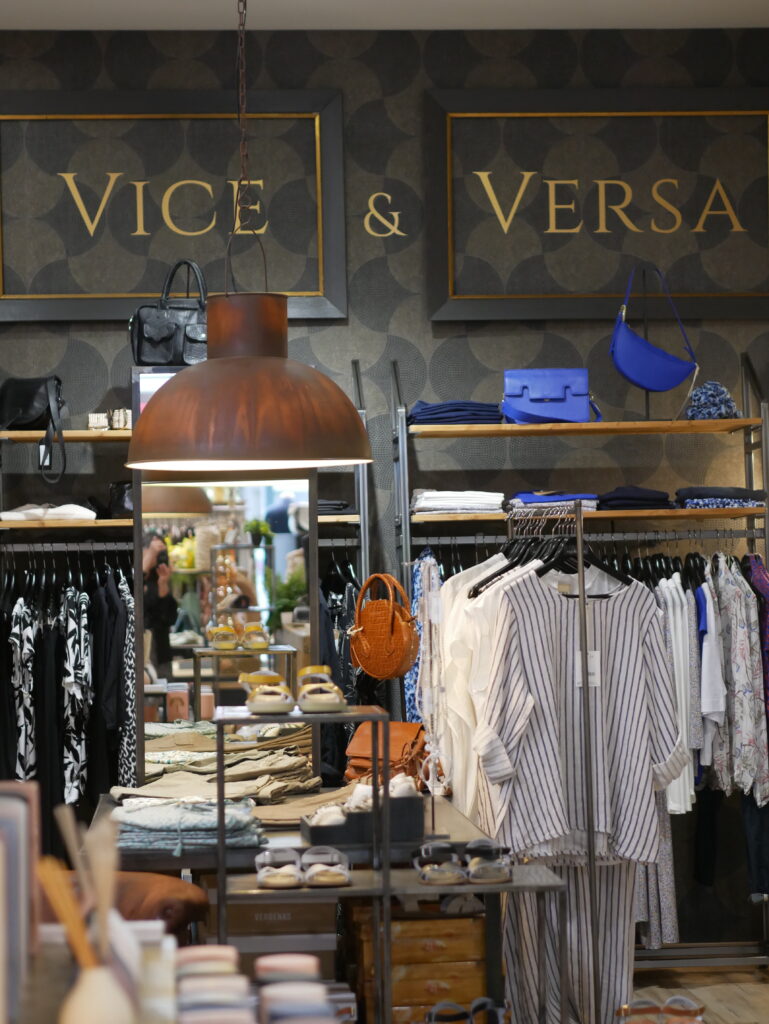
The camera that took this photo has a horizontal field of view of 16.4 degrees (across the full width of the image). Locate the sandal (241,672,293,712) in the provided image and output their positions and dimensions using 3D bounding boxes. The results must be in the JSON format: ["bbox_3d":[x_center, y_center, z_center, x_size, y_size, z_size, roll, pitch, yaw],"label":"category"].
[{"bbox_3d":[-0.265,0.402,5.970,0.102,0.085,0.250,-1,-1,-7],"label":"sandal"}]

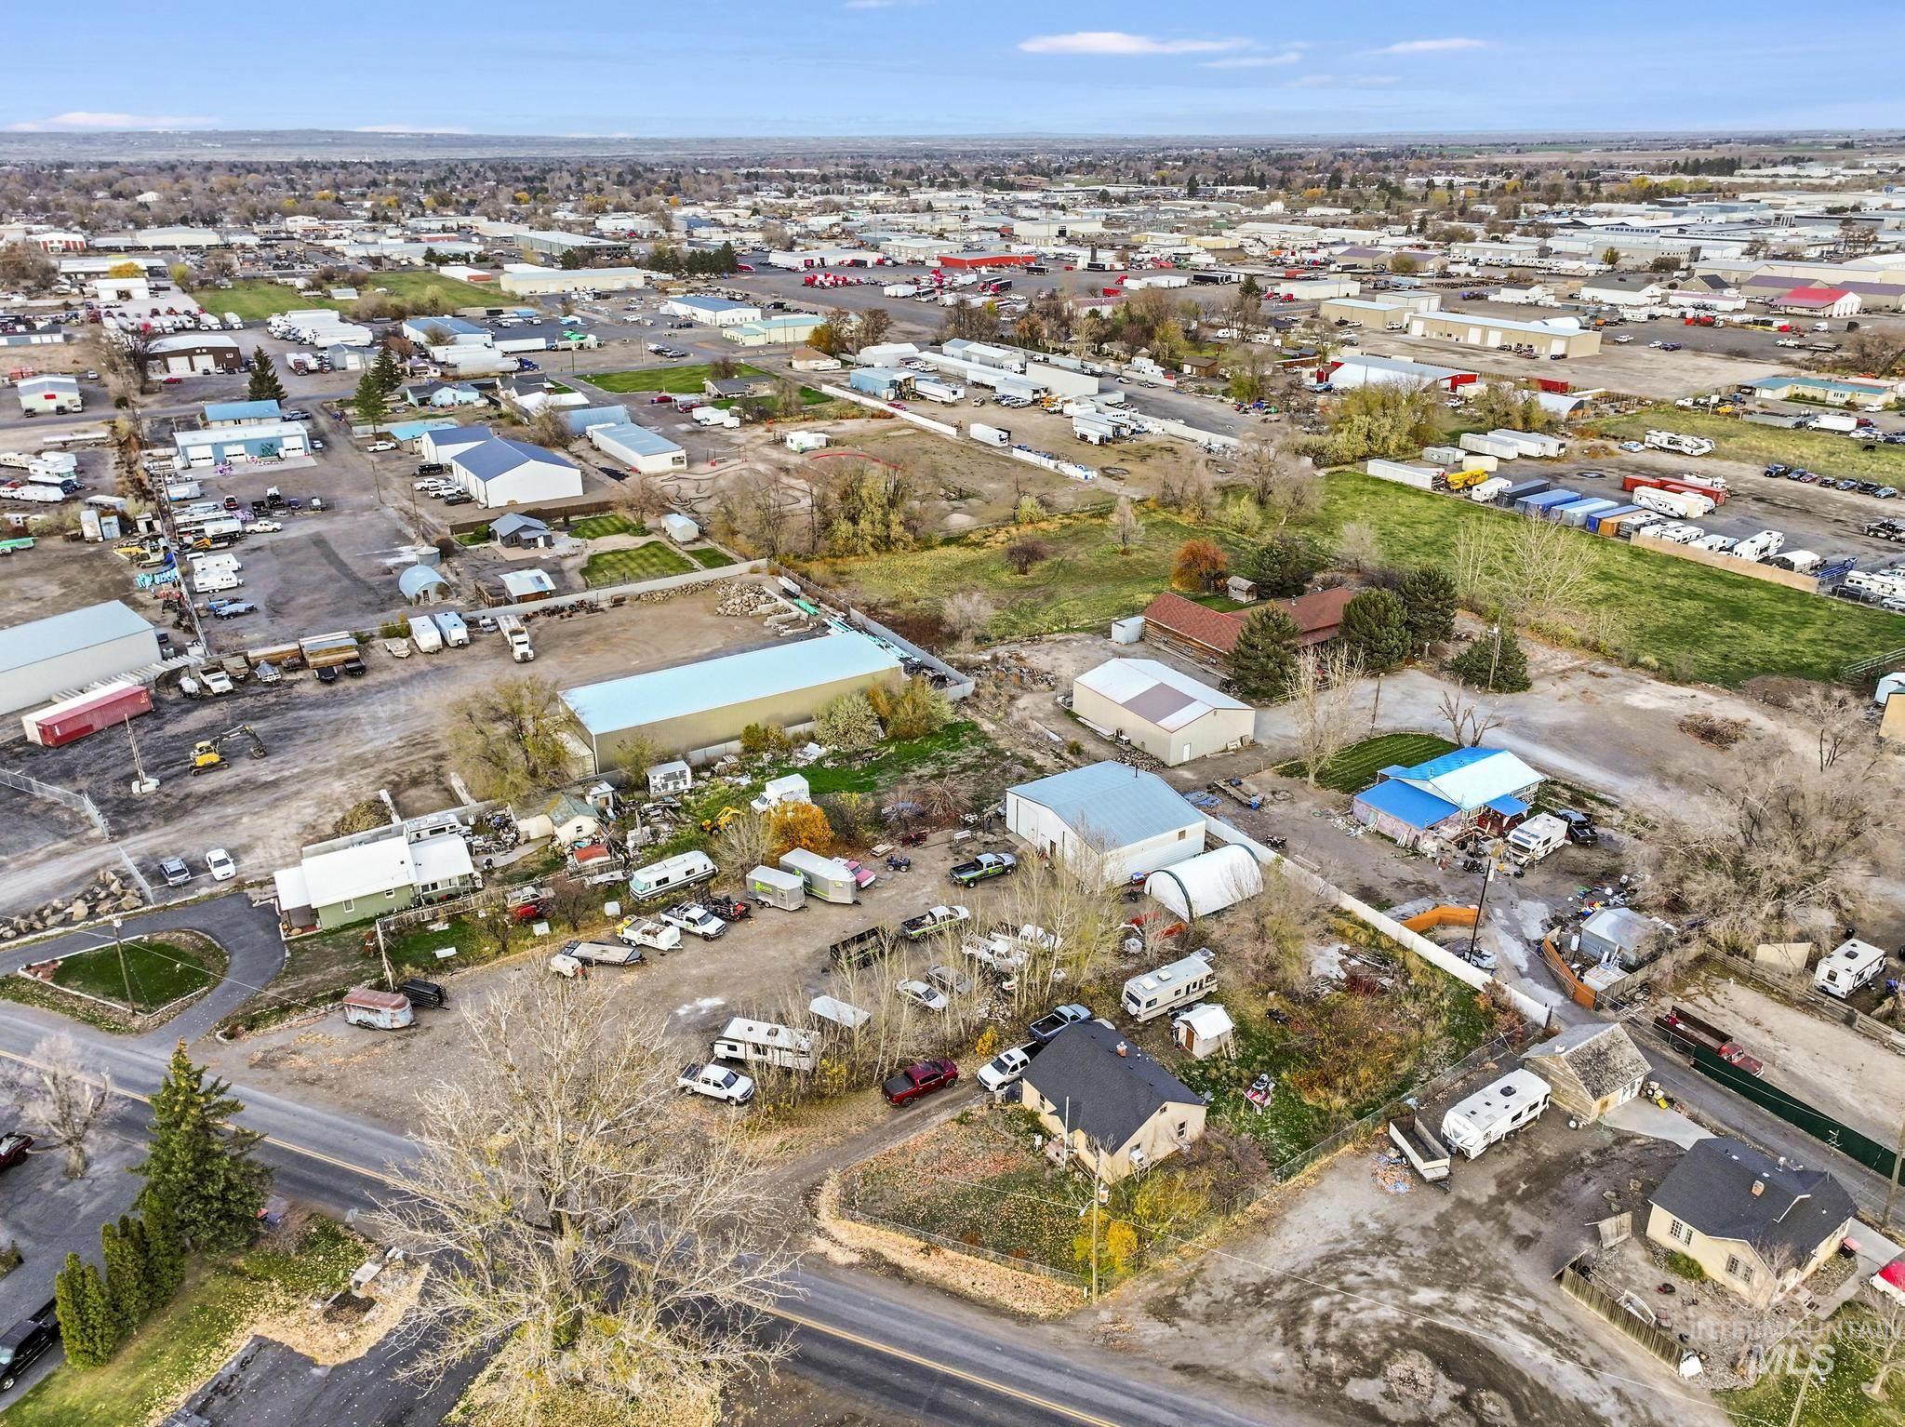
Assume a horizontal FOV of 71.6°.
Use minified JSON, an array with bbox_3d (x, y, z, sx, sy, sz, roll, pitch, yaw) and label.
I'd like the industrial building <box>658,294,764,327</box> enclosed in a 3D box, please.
[{"bbox_3d":[-92.400,-156.350,510.150,18.200,5.800,48.500,-14,27,-29],"label":"industrial building"}]

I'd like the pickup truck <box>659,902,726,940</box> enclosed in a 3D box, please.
[{"bbox_3d":[-22.680,18.260,116.160,6.050,1.920,2.020,13,27,28],"label":"pickup truck"}]

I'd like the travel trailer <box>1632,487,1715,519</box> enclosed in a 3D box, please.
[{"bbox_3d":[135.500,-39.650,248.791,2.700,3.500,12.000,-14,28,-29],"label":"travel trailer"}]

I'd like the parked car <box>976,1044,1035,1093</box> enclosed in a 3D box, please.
[{"bbox_3d":[4.643,25.796,97.207,5.750,1.880,2.000,-14,27,-29],"label":"parked car"}]

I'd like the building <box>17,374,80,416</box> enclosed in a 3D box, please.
[{"bbox_3d":[-231.750,-82.001,339.230,12.600,7.900,10.600,-14,28,-29],"label":"building"}]

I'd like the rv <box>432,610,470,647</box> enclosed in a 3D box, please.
[{"bbox_3d":[-68.830,-11.410,182.150,2.450,3.000,7.700,-14,28,-29],"label":"rv"}]

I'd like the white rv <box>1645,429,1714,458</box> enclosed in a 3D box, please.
[{"bbox_3d":[161.900,-59.898,294.508,2.500,3.600,12.700,-16,28,-31],"label":"white rv"}]

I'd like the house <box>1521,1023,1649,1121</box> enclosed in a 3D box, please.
[{"bbox_3d":[46.510,25.650,96.790,6.700,4.300,6.150,-14,27,-29],"label":"house"}]

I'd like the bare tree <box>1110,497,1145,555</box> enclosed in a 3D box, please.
[{"bbox_3d":[28.842,-30.953,216.722,5.200,9.500,5.200,0,24,0],"label":"bare tree"}]

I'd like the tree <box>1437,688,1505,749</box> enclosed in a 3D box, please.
[{"bbox_3d":[57.600,1.490,146.560,7.200,8.600,6.500,0,24,0],"label":"tree"}]

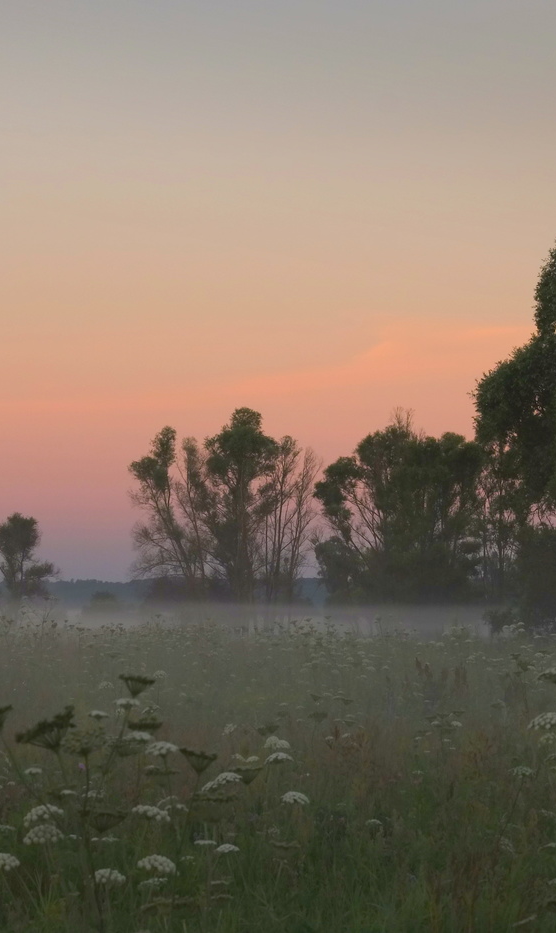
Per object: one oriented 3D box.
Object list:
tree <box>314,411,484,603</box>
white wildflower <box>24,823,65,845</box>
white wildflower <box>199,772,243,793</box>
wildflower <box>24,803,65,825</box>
[{"bbox_3d":[6.613,2.372,175.000,9.371,10.795,7.965,0,-2,0],"label":"tree"},{"bbox_3d":[-0.499,0.786,6.900,0.089,0.042,0.086,0,-2,0],"label":"white wildflower"},{"bbox_3d":[-0.124,0.695,7.100,0.096,0.043,0.093,0,-2,0],"label":"white wildflower"},{"bbox_3d":[-0.506,0.754,7.000,0.090,0.042,0.087,0,-2,0],"label":"wildflower"}]

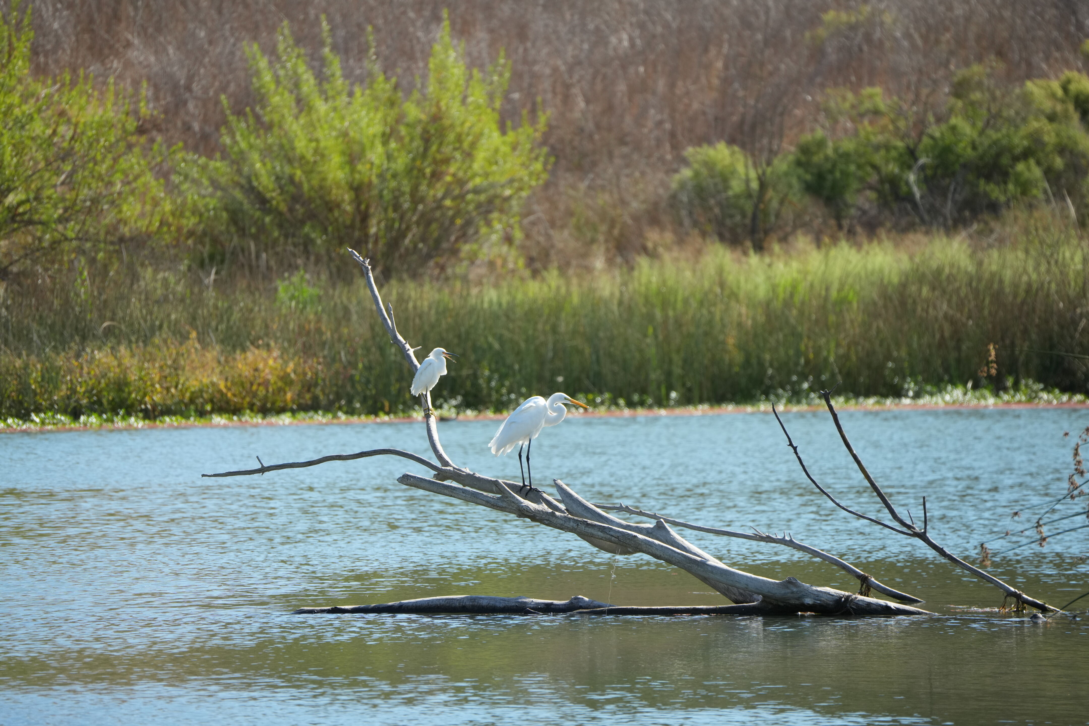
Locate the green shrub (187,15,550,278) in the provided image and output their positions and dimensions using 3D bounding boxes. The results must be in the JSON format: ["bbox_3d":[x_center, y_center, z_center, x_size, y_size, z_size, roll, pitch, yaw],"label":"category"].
[{"bbox_3d":[-1.616,-1.987,111.000,3.300,2.450,2.800,0,1,0],"label":"green shrub"}]

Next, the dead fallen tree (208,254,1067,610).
[{"bbox_3d":[0.281,0.367,61.000,4.000,1.900,1.600,0,1,0],"label":"dead fallen tree"}]

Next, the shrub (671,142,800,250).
[{"bbox_3d":[1.859,-1.619,118.000,1.250,1.070,1.100,0,1,0],"label":"shrub"}]

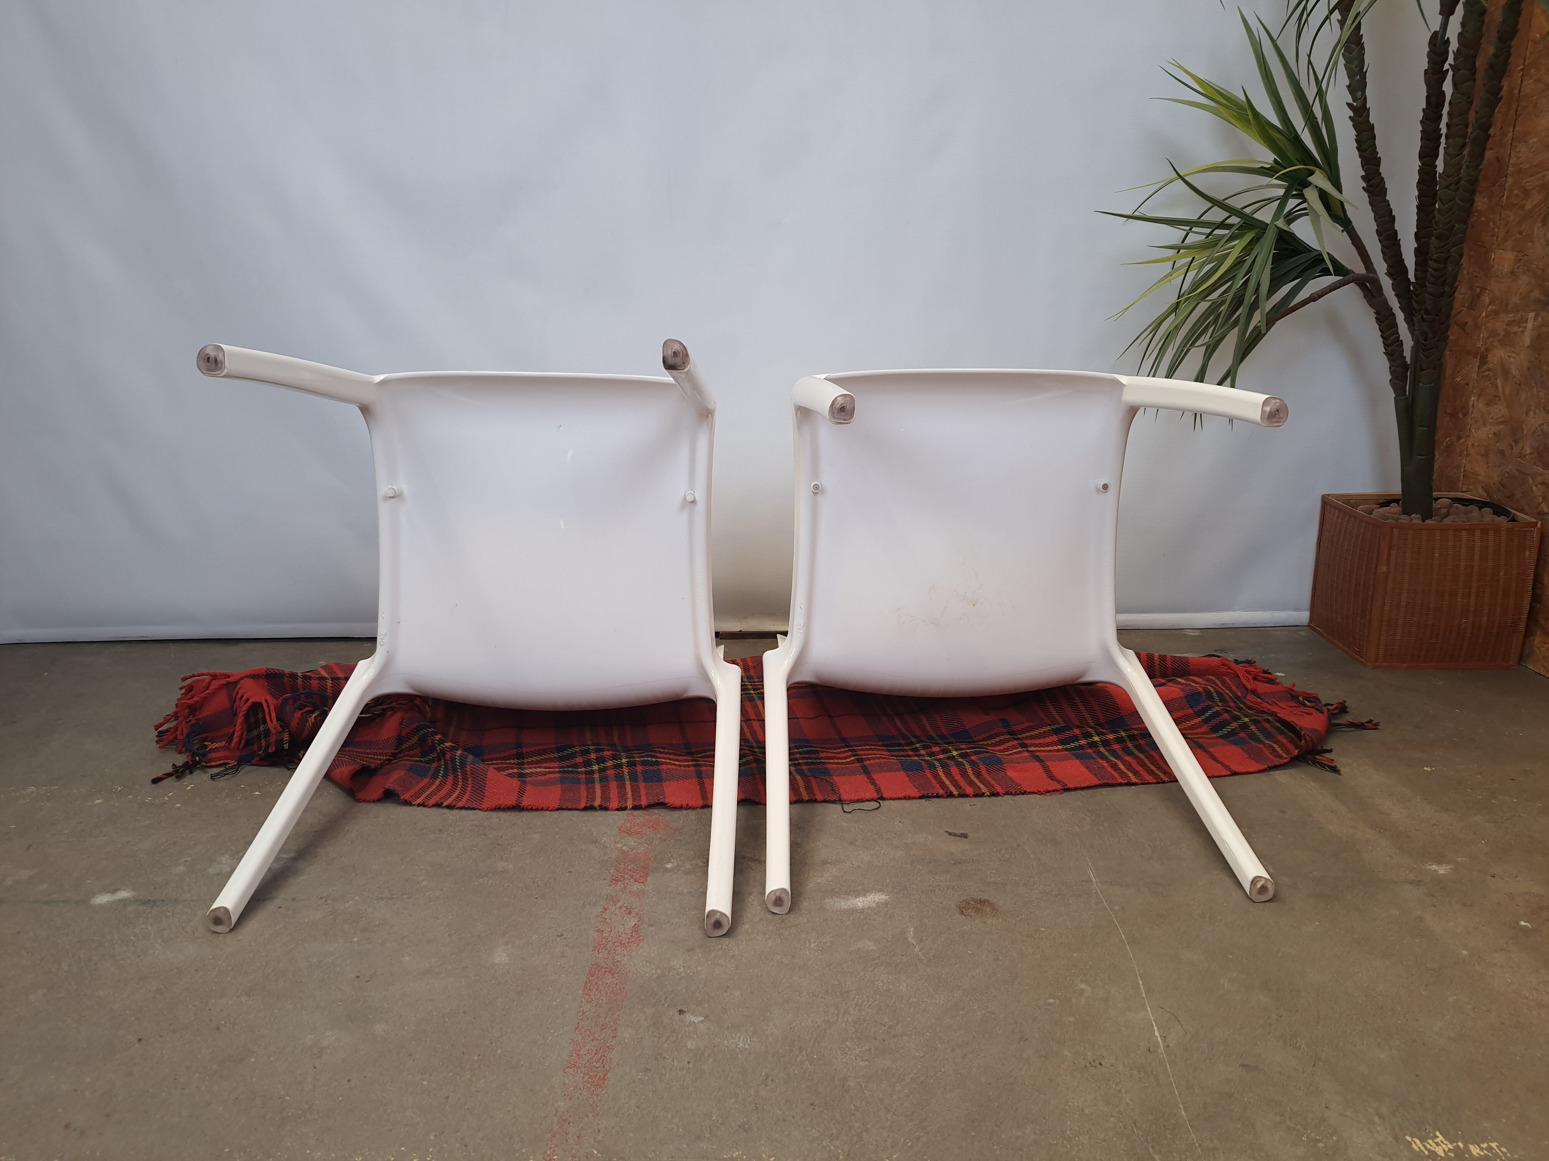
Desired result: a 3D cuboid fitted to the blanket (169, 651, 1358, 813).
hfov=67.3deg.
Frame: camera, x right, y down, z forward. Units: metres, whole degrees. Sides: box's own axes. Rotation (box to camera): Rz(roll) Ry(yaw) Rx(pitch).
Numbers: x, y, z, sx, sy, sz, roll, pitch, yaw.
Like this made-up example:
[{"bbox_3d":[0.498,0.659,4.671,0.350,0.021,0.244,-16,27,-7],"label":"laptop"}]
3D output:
[{"bbox_3d":[-0.015,0.168,1.580,1.570,0.065,0.530,0,13,0],"label":"blanket"}]

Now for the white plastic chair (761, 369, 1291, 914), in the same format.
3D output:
[{"bbox_3d":[0.236,-0.035,1.428,0.490,0.535,0.785,0,19,0],"label":"white plastic chair"}]

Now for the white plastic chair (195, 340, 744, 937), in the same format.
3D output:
[{"bbox_3d":[-0.283,-0.026,1.379,0.490,0.535,0.785,1,16,-2],"label":"white plastic chair"}]

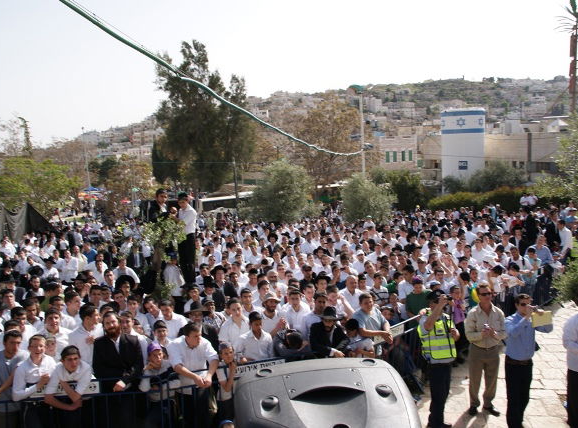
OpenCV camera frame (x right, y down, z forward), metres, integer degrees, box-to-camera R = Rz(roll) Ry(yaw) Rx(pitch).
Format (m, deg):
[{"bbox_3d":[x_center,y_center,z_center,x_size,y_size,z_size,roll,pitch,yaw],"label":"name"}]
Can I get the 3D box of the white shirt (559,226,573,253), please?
[{"bbox_3d":[6.989,0.655,12.100,0.320,0.660,0.450,-4,5,-25],"label":"white shirt"}]

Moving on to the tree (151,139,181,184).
[{"bbox_3d":[-15.175,-6.307,60.000,3.800,6.600,3.800,-5,8,-14],"label":"tree"}]

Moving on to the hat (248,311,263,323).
[{"bbox_3d":[-0.384,1.179,5.500,0.180,0.110,0.190,-6,8,-24],"label":"hat"}]

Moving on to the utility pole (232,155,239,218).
[{"bbox_3d":[-3.617,-1.348,33.000,0.220,5.480,0.220,-2,4,0],"label":"utility pole"}]

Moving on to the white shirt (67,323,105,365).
[{"bbox_3d":[-2.403,1.620,5.700,0.480,0.680,0.320,-3,3,-37],"label":"white shirt"}]

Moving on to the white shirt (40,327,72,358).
[{"bbox_3d":[-2.613,1.575,5.423,0.450,0.600,0.280,-4,5,-24],"label":"white shirt"}]

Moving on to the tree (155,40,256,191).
[{"bbox_3d":[-6.912,-7.409,42.000,8.600,15.370,8.000,-2,4,0],"label":"tree"}]

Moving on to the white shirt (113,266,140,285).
[{"bbox_3d":[-3.586,1.445,10.600,0.560,0.620,0.320,-2,2,-17],"label":"white shirt"}]

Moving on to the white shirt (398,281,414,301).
[{"bbox_3d":[2.032,1.391,8.100,0.440,0.580,0.280,-2,3,-30],"label":"white shirt"}]

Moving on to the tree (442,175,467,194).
[{"bbox_3d":[12.417,-1.651,36.000,2.100,2.620,2.000,-2,4,0],"label":"tree"}]

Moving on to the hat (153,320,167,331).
[{"bbox_3d":[-1.549,1.346,5.800,0.170,0.100,0.180,-4,8,-9],"label":"hat"}]

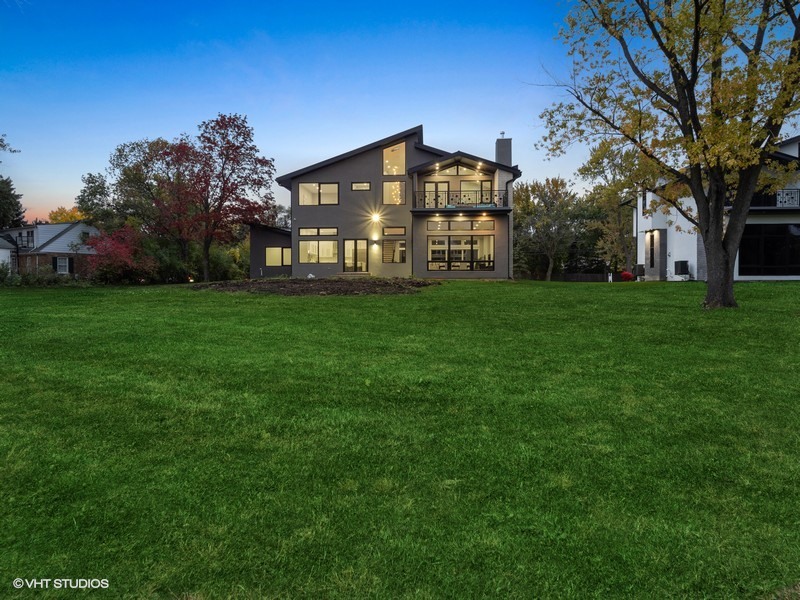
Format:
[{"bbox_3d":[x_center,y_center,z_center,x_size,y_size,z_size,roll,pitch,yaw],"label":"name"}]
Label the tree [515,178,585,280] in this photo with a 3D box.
[{"bbox_3d":[11.837,-5.559,40.252,5.540,8.030,5.800,0,3,0],"label":"tree"}]

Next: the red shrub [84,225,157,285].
[{"bbox_3d":[-17.257,-2.865,31.389,4.450,3.570,4.000,0,3,0],"label":"red shrub"}]

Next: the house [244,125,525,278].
[{"bbox_3d":[-1.324,-6.267,37.423,18.040,9.310,13.000,0,3,4],"label":"house"}]

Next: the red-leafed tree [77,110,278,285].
[{"bbox_3d":[-14.435,-6.477,32.689,12.730,10.700,10.000,0,3,0],"label":"red-leafed tree"}]

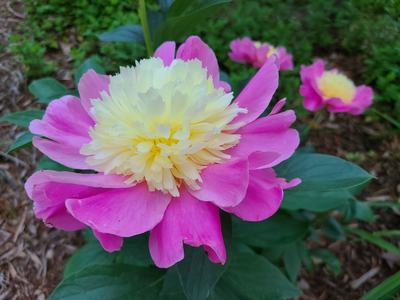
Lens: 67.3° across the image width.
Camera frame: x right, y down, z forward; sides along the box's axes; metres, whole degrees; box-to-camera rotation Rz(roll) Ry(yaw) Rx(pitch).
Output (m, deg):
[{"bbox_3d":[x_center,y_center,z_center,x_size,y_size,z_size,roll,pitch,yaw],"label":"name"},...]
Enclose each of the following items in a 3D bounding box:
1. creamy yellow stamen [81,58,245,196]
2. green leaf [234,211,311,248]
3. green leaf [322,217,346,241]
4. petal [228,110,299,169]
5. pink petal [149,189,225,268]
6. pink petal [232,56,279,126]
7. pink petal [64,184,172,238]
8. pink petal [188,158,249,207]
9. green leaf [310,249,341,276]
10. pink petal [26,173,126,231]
[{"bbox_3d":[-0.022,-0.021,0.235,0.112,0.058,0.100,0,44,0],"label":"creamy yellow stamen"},{"bbox_3d":[0.064,0.076,0.285,0.070,0.012,0.038,1,45,1],"label":"green leaf"},{"bbox_3d":[0.179,0.104,0.400,0.030,0.012,0.024,45,47,9],"label":"green leaf"},{"bbox_3d":[0.048,-0.010,0.240,0.053,0.014,0.050,-6,45,-6],"label":"petal"},{"bbox_3d":[-0.009,0.052,0.205,0.050,0.020,0.054,-3,66,-1],"label":"pink petal"},{"bbox_3d":[0.046,-0.049,0.255,0.024,0.068,0.016,38,17,34],"label":"pink petal"},{"bbox_3d":[-0.052,0.039,0.205,0.064,0.016,0.042,4,41,8],"label":"pink petal"},{"bbox_3d":[0.013,0.021,0.212,0.036,0.012,0.036,-26,54,-29],"label":"pink petal"},{"bbox_3d":[0.167,0.149,0.400,0.038,0.012,0.022,30,37,11],"label":"green leaf"},{"bbox_3d":[-0.088,0.036,0.222,0.068,0.026,0.042,-3,41,0],"label":"pink petal"}]

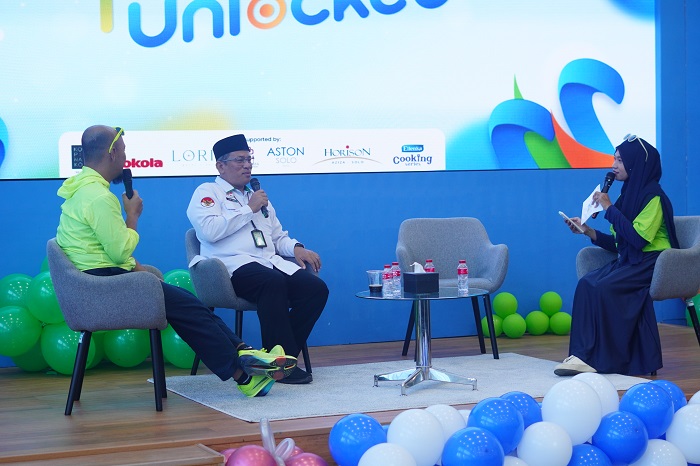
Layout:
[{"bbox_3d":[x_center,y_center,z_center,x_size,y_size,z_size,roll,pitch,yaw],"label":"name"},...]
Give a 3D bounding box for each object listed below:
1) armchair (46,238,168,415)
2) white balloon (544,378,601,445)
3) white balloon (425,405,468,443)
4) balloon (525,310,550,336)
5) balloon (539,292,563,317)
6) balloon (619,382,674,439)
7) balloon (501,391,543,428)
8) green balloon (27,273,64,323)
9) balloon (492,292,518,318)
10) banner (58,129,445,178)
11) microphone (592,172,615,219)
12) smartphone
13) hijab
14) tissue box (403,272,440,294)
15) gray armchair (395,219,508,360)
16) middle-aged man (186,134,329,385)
[{"bbox_3d":[-1.099,0.407,6.736,0.580,0.785,0.620,-1,2,-5],"label":"armchair"},{"bbox_3d":[0.923,0.741,6.050,0.247,0.274,0.247,-1,2,0],"label":"white balloon"},{"bbox_3d":[0.377,0.831,6.100,0.226,0.234,0.226,-1,2,0],"label":"white balloon"},{"bbox_3d":[1.206,0.579,9.350,0.152,0.158,0.152,-1,2,0],"label":"balloon"},{"bbox_3d":[1.322,0.463,9.580,0.148,0.160,0.148,-1,3,0],"label":"balloon"},{"bbox_3d":[1.328,0.798,6.520,0.247,0.250,0.247,-1,3,0],"label":"balloon"},{"bbox_3d":[0.744,0.823,6.500,0.233,0.240,0.233,-1,3,0],"label":"balloon"},{"bbox_3d":[-1.621,0.353,7.950,0.270,0.284,0.270,-1,2,0],"label":"green balloon"},{"bbox_3d":[0.988,0.460,9.250,0.156,0.168,0.156,-1,2,0],"label":"balloon"},{"bbox_3d":[-0.545,-0.497,8.967,2.490,0.265,0.030,-2,3,-22],"label":"banner"},{"bbox_3d":[1.365,-0.202,7.850,0.052,0.262,0.052,22,-9,0],"label":"microphone"},{"bbox_3d":[1.142,-0.056,7.500,0.163,0.009,0.075,40,0,0],"label":"smartphone"},{"bbox_3d":[1.617,-0.177,7.950,0.300,0.670,0.350,-2,3,-17],"label":"hijab"},{"bbox_3d":[0.350,0.245,7.156,0.132,0.096,0.132,-2,2,-29],"label":"tissue box"},{"bbox_3d":[0.587,0.324,8.470,0.630,0.820,0.590,-1,3,-6],"label":"gray armchair"},{"bbox_3d":[-0.467,0.123,7.668,0.600,1.270,0.780,-3,2,-43],"label":"middle-aged man"}]

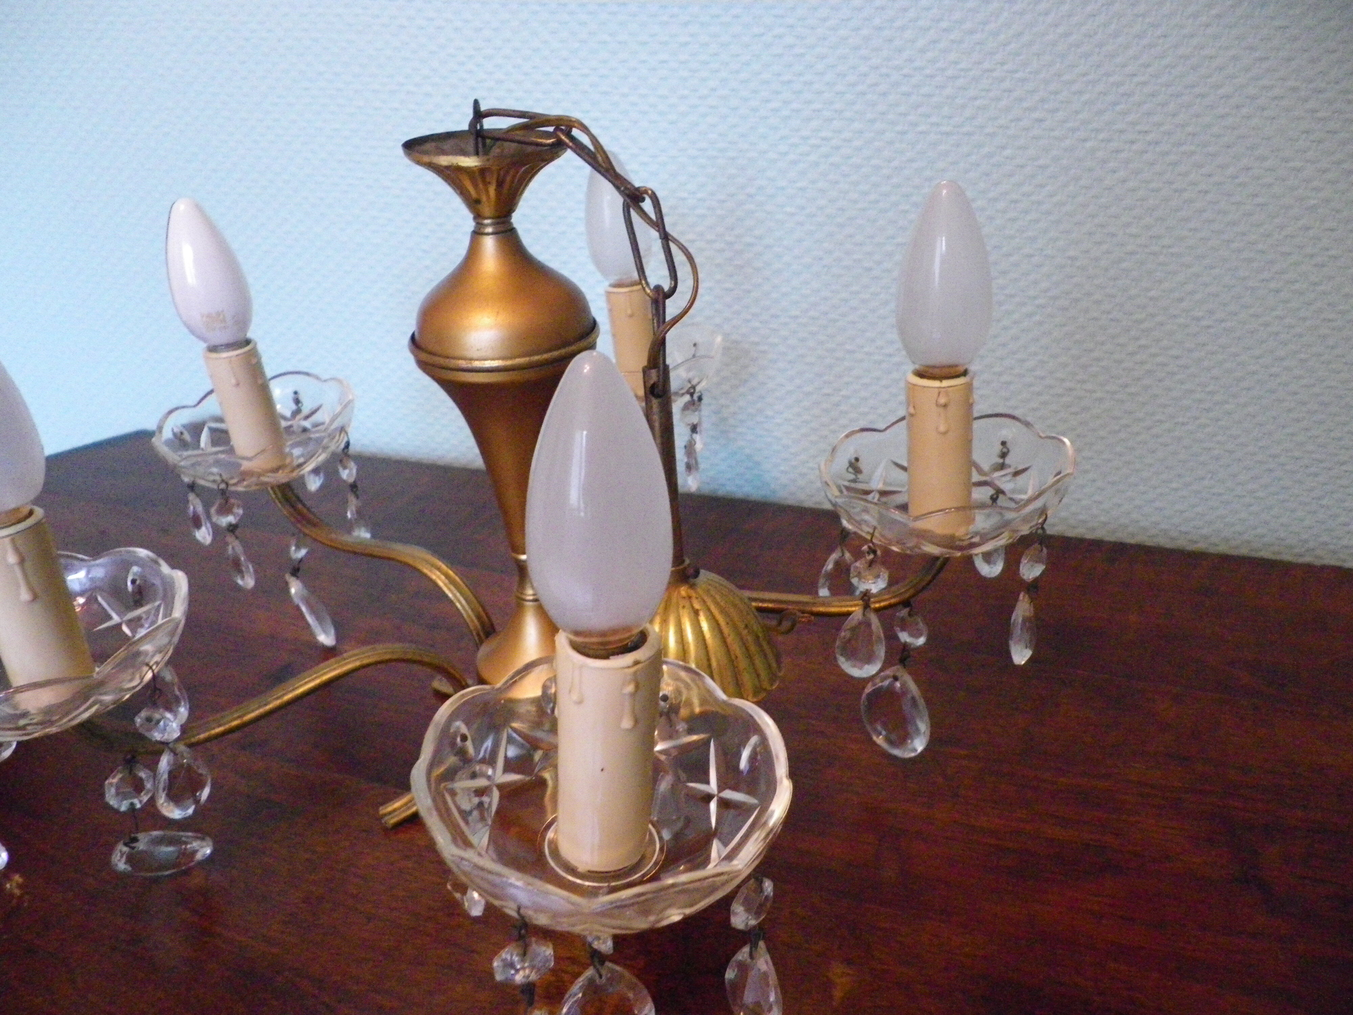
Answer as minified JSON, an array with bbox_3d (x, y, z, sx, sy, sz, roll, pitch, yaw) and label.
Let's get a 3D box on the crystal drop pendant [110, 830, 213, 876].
[{"bbox_3d":[-0.194,0.130,0.412,0.039,0.011,0.023,-5,25,-8],"label":"crystal drop pendant"}]

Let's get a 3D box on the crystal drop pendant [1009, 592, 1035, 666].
[{"bbox_3d":[0.138,0.048,0.438,0.011,0.036,0.018,12,28,27],"label":"crystal drop pendant"}]

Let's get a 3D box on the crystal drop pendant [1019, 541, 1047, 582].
[{"bbox_3d":[0.139,0.021,0.427,0.015,0.017,0.009,-21,31,-35],"label":"crystal drop pendant"}]

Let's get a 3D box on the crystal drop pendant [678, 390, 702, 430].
[{"bbox_3d":[0.008,-0.052,0.596,0.009,0.018,0.015,16,30,32],"label":"crystal drop pendant"}]

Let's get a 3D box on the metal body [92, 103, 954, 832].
[{"bbox_3d":[-0.054,-0.025,0.444,0.350,0.262,0.370,-1,25,0],"label":"metal body"}]

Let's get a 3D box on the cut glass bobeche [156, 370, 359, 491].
[{"bbox_3d":[-0.215,-0.034,0.570,0.100,0.036,0.100,-5,29,2],"label":"cut glass bobeche"}]

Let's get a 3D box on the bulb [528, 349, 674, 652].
[{"bbox_3d":[-0.018,0.004,0.262,0.035,0.087,0.035,-1,23,0],"label":"bulb"}]

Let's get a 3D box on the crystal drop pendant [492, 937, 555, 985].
[{"bbox_3d":[-0.037,0.109,0.264,0.015,0.015,0.009,-6,25,-10],"label":"crystal drop pendant"}]

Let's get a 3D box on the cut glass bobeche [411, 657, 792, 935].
[{"bbox_3d":[-0.019,0.081,0.294,0.100,0.036,0.100,0,23,-1],"label":"cut glass bobeche"}]

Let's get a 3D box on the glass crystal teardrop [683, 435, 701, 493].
[{"bbox_3d":[0.009,-0.024,0.608,0.009,0.035,0.018,3,25,10],"label":"glass crystal teardrop"}]

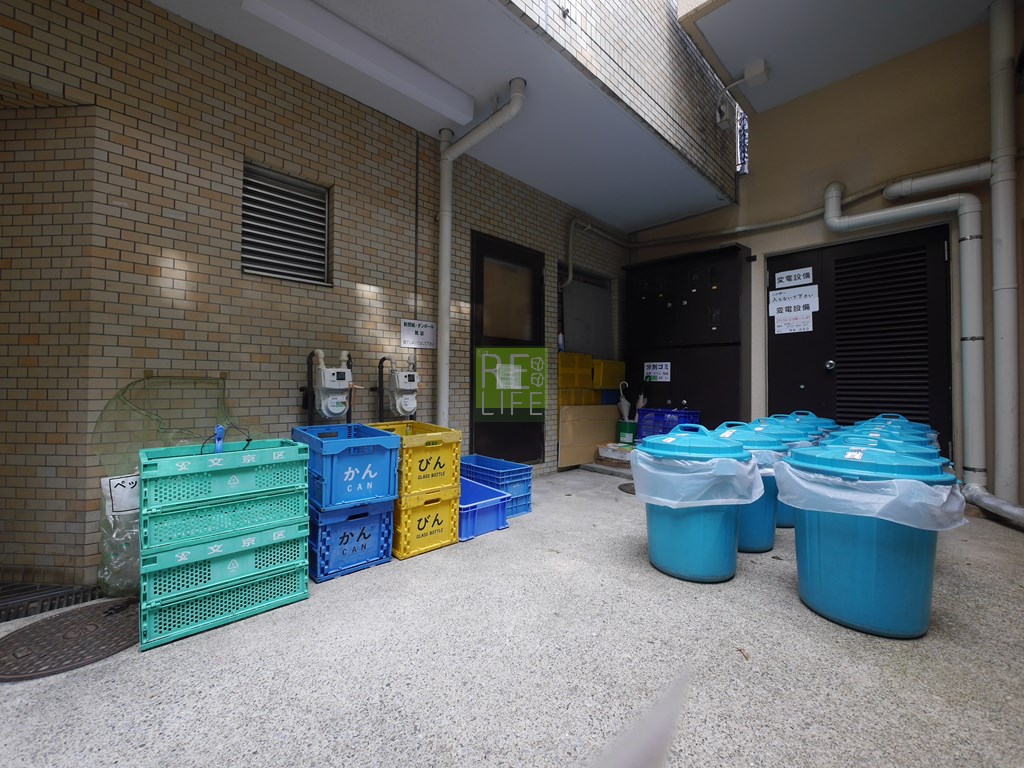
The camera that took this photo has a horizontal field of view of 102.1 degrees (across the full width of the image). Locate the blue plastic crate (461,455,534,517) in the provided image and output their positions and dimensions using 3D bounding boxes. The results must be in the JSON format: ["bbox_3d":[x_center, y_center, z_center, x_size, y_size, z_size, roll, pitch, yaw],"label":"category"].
[{"bbox_3d":[-0.183,0.739,3.049,0.610,0.320,0.310,0,0,44],"label":"blue plastic crate"}]

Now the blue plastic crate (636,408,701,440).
[{"bbox_3d":[1.575,0.425,4.057,0.575,0.340,0.380,0,-1,35],"label":"blue plastic crate"}]

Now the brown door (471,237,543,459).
[{"bbox_3d":[-0.024,-0.264,3.798,0.925,2.063,0.080,1,-1,-44],"label":"brown door"}]

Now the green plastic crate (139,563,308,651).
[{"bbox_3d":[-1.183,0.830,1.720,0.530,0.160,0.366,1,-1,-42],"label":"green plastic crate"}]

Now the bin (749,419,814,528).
[{"bbox_3d":[1.740,0.567,2.829,0.535,0.700,0.535,1,-1,-44],"label":"bin"}]

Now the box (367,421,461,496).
[{"bbox_3d":[-0.615,0.425,2.458,0.367,0.323,0.530,1,-1,-43],"label":"box"}]

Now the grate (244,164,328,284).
[{"bbox_3d":[-1.359,-0.945,2.524,0.490,0.650,0.080,1,-1,-43],"label":"grate"}]

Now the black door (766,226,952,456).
[{"bbox_3d":[3.000,-0.245,3.695,0.080,2.040,1.259,1,-1,-44],"label":"black door"}]

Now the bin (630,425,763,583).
[{"bbox_3d":[0.883,0.557,2.053,0.550,0.685,0.550,1,-1,-43],"label":"bin"}]

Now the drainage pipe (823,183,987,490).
[{"bbox_3d":[3.065,-0.465,3.293,0.915,2.550,0.200,-1,-1,45],"label":"drainage pipe"}]

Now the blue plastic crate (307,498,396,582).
[{"bbox_3d":[-0.936,0.760,2.217,0.366,0.320,0.530,1,-1,-42],"label":"blue plastic crate"}]

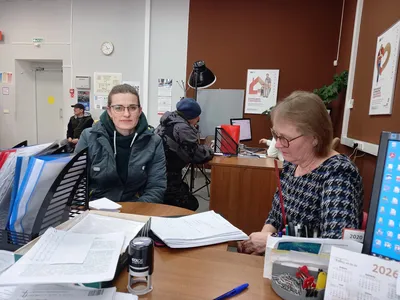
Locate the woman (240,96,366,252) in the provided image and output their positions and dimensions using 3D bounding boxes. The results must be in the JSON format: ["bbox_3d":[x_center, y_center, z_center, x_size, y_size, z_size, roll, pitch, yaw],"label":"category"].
[{"bbox_3d":[0.310,0.410,1.074,0.640,1.250,0.480,-2,9,-33],"label":"woman"}]

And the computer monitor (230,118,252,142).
[{"bbox_3d":[0.482,-0.233,3.450,0.060,0.300,0.450,-3,1,42],"label":"computer monitor"}]

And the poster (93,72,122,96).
[{"bbox_3d":[-1.943,-1.394,6.126,0.630,0.465,0.018,5,7,13],"label":"poster"}]

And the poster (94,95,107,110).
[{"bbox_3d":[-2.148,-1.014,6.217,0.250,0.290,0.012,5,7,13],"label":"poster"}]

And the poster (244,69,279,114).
[{"bbox_3d":[1.193,-1.110,5.526,0.590,0.840,0.025,5,7,13],"label":"poster"}]

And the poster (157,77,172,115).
[{"bbox_3d":[-0.703,-1.072,5.874,0.300,0.735,0.015,5,7,13],"label":"poster"}]

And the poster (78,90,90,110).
[{"bbox_3d":[-2.526,-1.064,6.299,0.297,0.420,0.015,5,7,13],"label":"poster"}]

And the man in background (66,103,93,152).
[{"bbox_3d":[-2.494,-0.277,5.664,0.530,1.230,0.700,8,9,37],"label":"man in background"}]

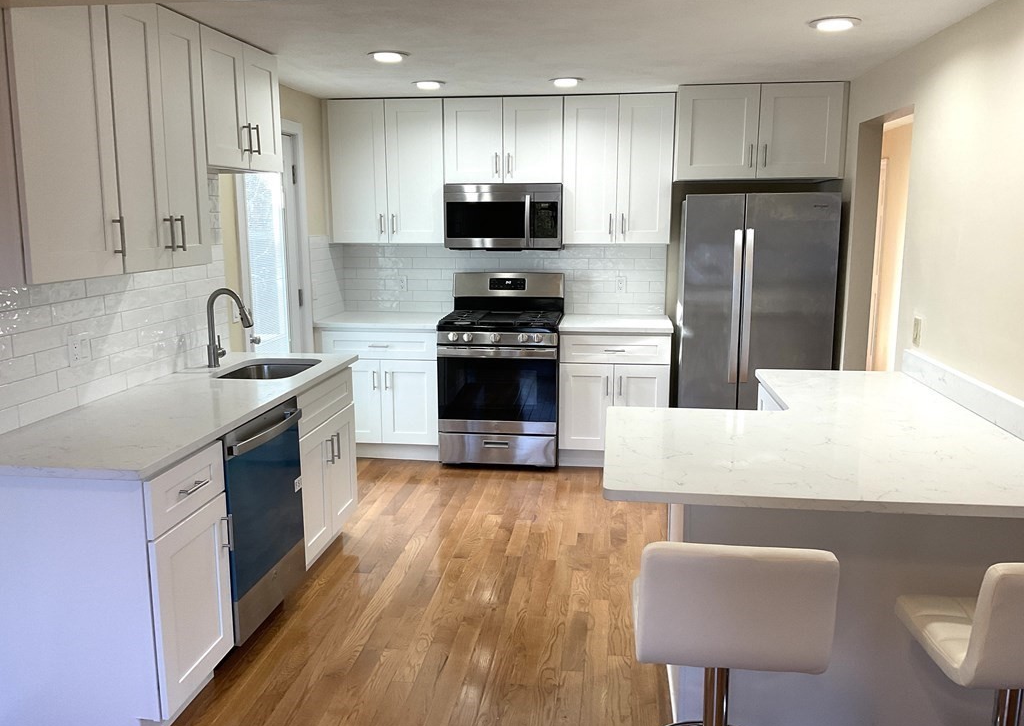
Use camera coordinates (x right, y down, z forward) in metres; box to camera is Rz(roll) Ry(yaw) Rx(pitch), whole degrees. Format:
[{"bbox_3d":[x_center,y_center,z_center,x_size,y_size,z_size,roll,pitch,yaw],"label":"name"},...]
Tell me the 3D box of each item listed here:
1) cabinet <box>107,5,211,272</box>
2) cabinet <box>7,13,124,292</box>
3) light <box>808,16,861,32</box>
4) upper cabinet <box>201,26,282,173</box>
[{"bbox_3d":[-1.400,-0.800,3.091,0.330,0.909,0.620,1,10,7],"label":"cabinet"},{"bbox_3d":[-1.471,-0.707,2.567,0.330,0.909,0.455,1,10,7],"label":"cabinet"},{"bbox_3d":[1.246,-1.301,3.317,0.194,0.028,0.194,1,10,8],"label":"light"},{"bbox_3d":[-1.304,-1.096,3.685,0.338,0.532,0.737,1,10,8],"label":"upper cabinet"}]

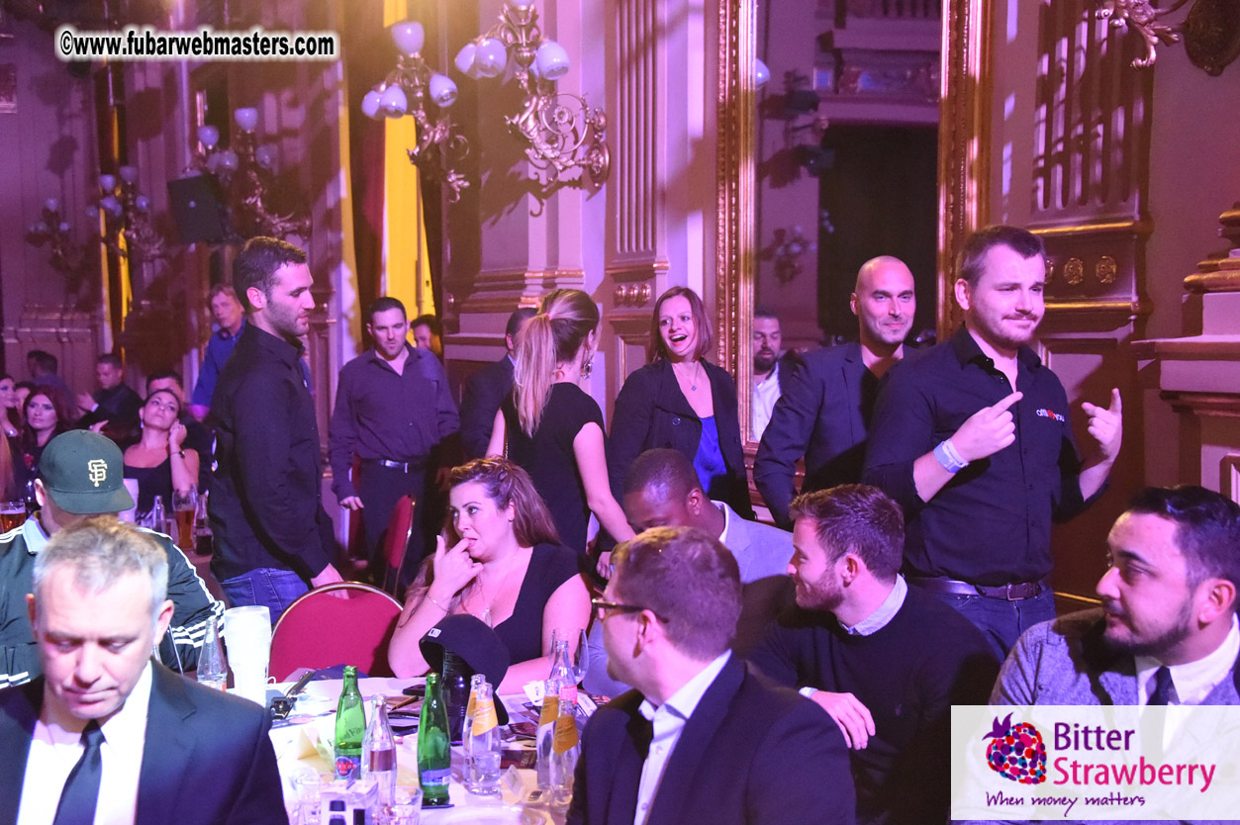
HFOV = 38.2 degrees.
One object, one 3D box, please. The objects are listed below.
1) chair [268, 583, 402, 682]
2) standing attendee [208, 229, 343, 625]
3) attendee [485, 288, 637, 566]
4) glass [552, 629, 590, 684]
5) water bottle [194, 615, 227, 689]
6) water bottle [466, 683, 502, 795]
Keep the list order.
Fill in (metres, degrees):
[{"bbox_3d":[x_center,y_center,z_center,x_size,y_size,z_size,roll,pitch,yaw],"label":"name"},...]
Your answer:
[{"bbox_3d":[-0.674,0.933,4.588,0.450,0.930,0.560,-1,3,-14],"label":"chair"},{"bbox_3d":[-0.874,0.447,4.580,0.360,1.790,0.500,0,3,-6],"label":"standing attendee"},{"bbox_3d":[-0.194,0.449,5.681,0.460,1.670,0.320,2,3,28],"label":"attendee"},{"bbox_3d":[-0.103,0.540,3.713,0.076,0.193,0.076,0,3,0],"label":"glass"},{"bbox_3d":[-0.912,0.569,4.003,0.063,0.210,0.063,0,3,0],"label":"water bottle"},{"bbox_3d":[-0.234,0.568,3.134,0.056,0.198,0.056,0,3,0],"label":"water bottle"}]

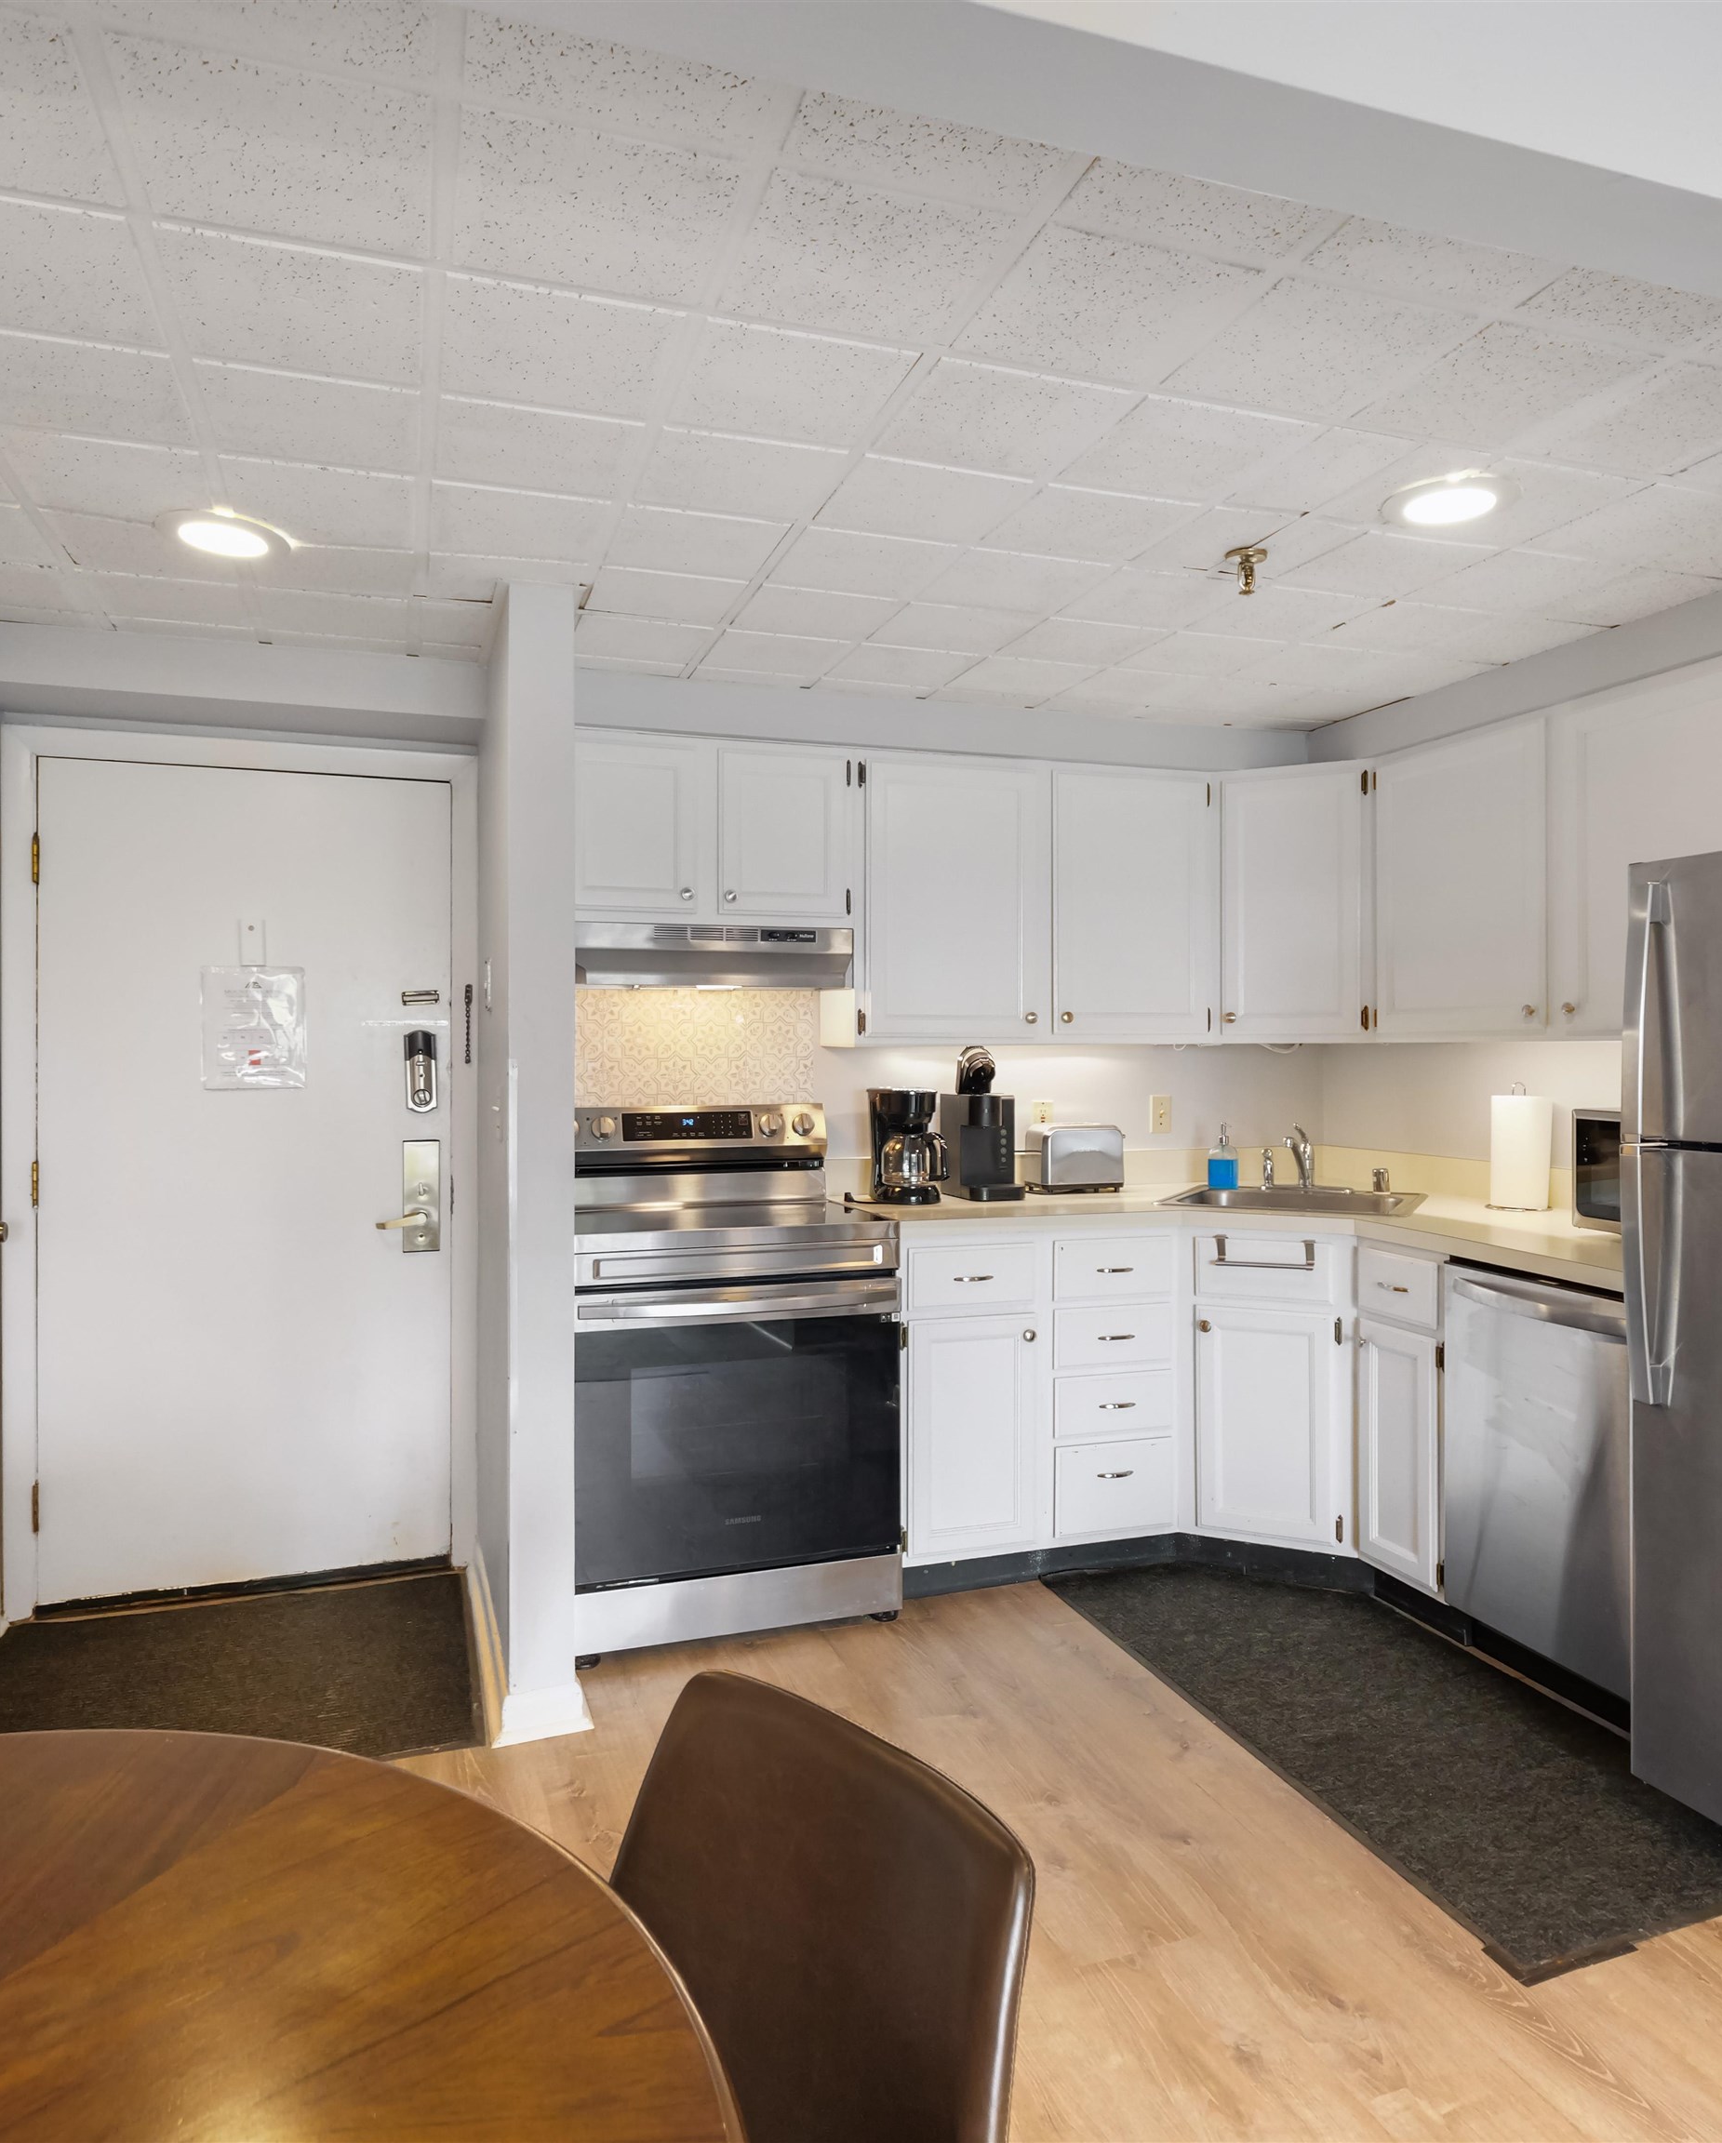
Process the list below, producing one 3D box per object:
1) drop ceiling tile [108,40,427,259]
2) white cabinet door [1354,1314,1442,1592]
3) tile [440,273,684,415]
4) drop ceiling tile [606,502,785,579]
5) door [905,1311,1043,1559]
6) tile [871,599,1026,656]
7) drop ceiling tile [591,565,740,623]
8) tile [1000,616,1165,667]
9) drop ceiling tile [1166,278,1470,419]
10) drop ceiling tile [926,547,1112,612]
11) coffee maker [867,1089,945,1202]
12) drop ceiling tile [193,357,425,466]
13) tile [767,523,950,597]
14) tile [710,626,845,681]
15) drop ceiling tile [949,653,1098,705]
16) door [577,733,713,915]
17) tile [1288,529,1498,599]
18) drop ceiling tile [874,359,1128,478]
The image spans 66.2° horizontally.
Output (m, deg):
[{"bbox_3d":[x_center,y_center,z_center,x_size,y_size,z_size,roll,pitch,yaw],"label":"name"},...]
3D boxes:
[{"bbox_3d":[-0.600,-0.949,1.373,0.290,0.018,0.290,0,1,-19],"label":"drop ceiling tile"},{"bbox_3d":[1.224,0.865,3.014,0.022,0.561,0.231,0,0,-23],"label":"white cabinet door"},{"bbox_3d":[-0.397,-0.937,1.717,0.282,0.017,0.278,0,1,-18],"label":"tile"},{"bbox_3d":[-0.305,-0.943,2.390,0.280,0.020,0.280,0,1,-19],"label":"drop ceiling tile"},{"bbox_3d":[0.268,0.866,3.154,0.326,0.561,0.022,0,0,-18],"label":"door"},{"bbox_3d":[0.189,-0.958,2.828,0.290,0.020,0.290,-1,2,-19],"label":"tile"},{"bbox_3d":[-0.399,-0.954,2.659,0.282,0.017,0.278,0,1,-18],"label":"drop ceiling tile"},{"bbox_3d":[0.489,-0.965,2.958,0.282,0.020,0.285,-1,1,-19],"label":"tile"},{"bbox_3d":[0.585,-0.938,1.720,0.282,0.020,0.285,-1,1,-19],"label":"drop ceiling tile"},{"bbox_3d":[0.294,-0.949,2.535,0.290,0.020,0.290,-1,2,-19],"label":"drop ceiling tile"},{"bbox_3d":[0.122,0.193,3.487,0.170,0.298,0.210,-1,1,-39],"label":"coffee maker"},{"bbox_3d":[-0.779,-0.936,1.896,0.280,0.020,0.280,0,1,-19],"label":"drop ceiling tile"},{"bbox_3d":[-0.001,-0.962,2.501,0.295,0.018,0.295,0,1,-19],"label":"tile"},{"bbox_3d":[-0.198,-0.963,3.029,0.290,0.020,0.290,-1,2,-19],"label":"tile"},{"bbox_3d":[0.386,-0.970,3.239,0.290,0.020,0.290,-1,2,-19],"label":"drop ceiling tile"},{"bbox_3d":[-0.562,-0.580,3.166,0.345,0.400,0.020,-1,1,-19],"label":"door"},{"bbox_3d":[0.975,-0.945,2.485,0.280,0.020,0.280,0,1,-19],"label":"tile"},{"bbox_3d":[0.191,-0.930,1.877,0.290,0.020,0.290,-1,2,-19],"label":"drop ceiling tile"}]

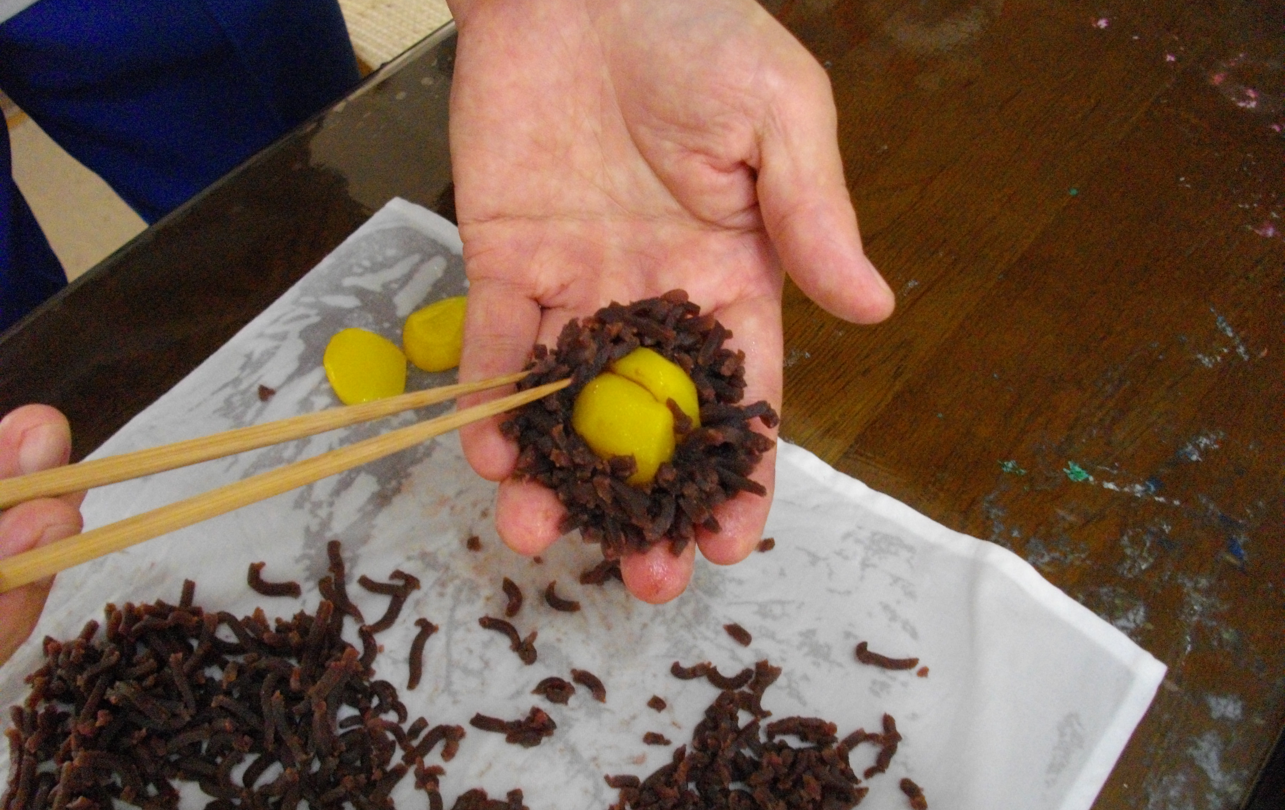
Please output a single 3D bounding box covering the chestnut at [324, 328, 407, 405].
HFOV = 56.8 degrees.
[{"bbox_3d":[-0.093,-0.013,0.399,0.029,0.021,0.029,-1,54,0],"label":"chestnut"}]

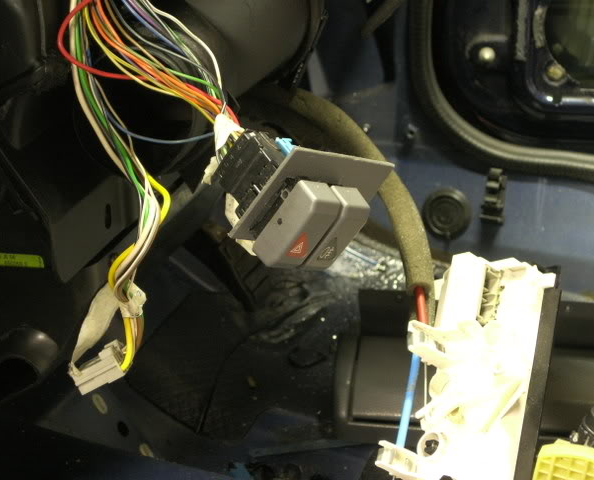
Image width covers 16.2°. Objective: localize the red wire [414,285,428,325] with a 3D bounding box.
[{"bbox_3d":[0.059,0.031,1.000,0.005,0.020,0.005,-8,-9,0],"label":"red wire"}]

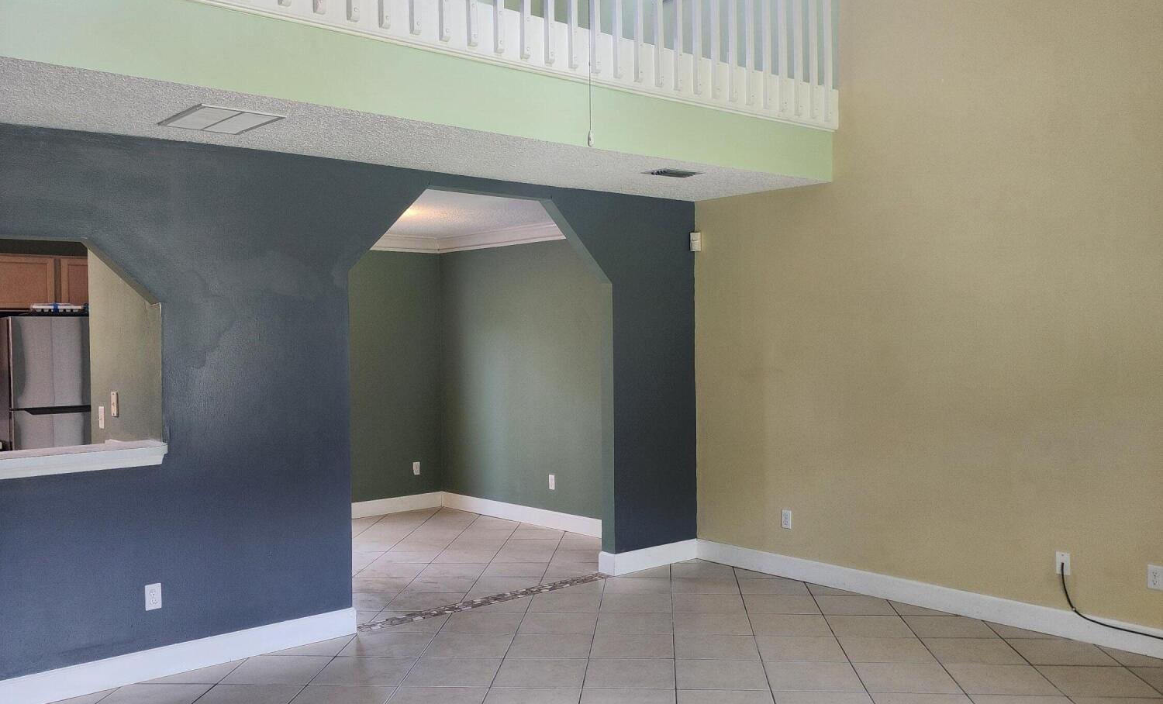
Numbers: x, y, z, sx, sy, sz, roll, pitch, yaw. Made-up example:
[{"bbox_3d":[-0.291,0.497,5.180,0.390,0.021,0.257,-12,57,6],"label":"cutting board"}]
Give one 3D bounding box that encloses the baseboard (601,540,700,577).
[{"bbox_3d":[0.460,1.357,6.870,0.765,0.135,0.135,-1,1,-40],"label":"baseboard"}]

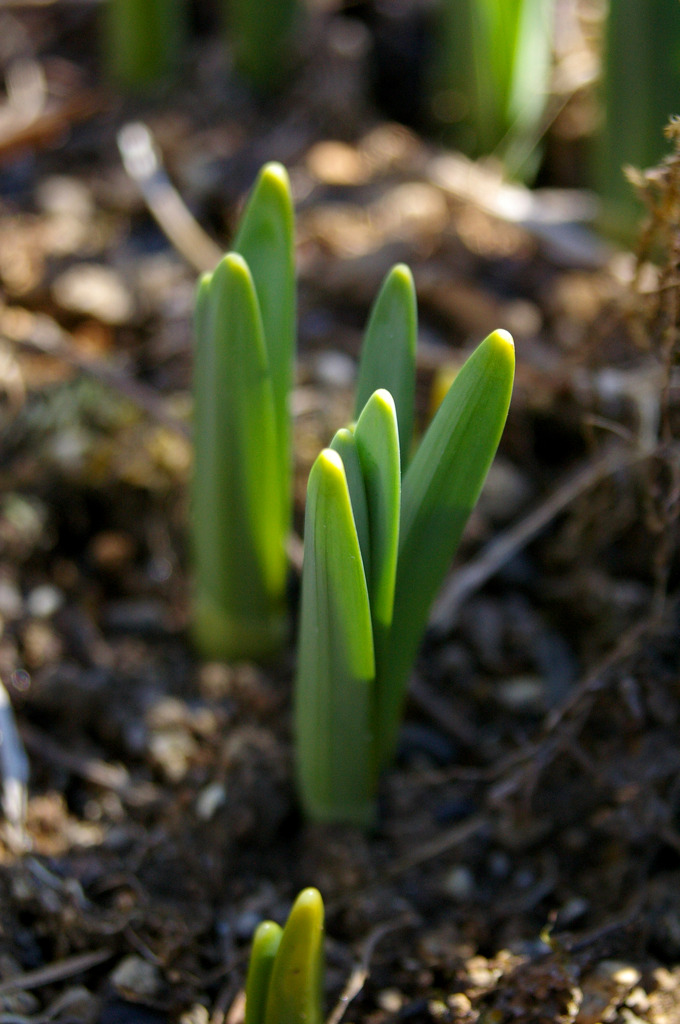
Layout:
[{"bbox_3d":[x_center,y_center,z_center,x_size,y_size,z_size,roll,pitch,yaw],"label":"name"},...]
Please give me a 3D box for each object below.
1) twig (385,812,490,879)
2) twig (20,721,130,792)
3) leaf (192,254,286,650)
[{"bbox_3d":[0.018,0.060,0.617,0.025,0.003,0.003,-23,36,-37],"label":"twig"},{"bbox_3d":[-0.050,0.047,0.643,0.030,0.004,0.004,25,37,38],"label":"twig"},{"bbox_3d":[-0.020,-0.010,0.660,0.018,0.087,0.013,0,28,0],"label":"leaf"}]

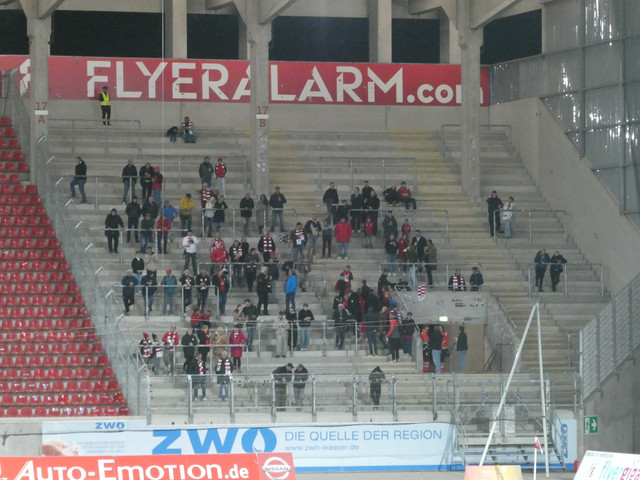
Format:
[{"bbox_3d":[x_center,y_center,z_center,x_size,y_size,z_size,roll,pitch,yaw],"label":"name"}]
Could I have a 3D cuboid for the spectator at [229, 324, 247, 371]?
[{"bbox_3d":[-3.083,4.003,138.666,0.584,1.706,0.400,0,-1,6],"label":"spectator"}]

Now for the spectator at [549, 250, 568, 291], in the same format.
[{"bbox_3d":[9.281,1.229,143.594,0.600,1.604,0.450,0,-1,-5],"label":"spectator"}]

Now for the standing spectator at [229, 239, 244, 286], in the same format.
[{"bbox_3d":[-3.173,0.915,141.032,0.550,1.777,0.380,0,-1,-9],"label":"standing spectator"}]

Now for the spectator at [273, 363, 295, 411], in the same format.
[{"bbox_3d":[-1.331,5.287,132.980,0.580,1.762,0.580,0,-1,-24],"label":"spectator"}]

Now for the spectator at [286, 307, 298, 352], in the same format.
[{"bbox_3d":[-1.053,3.377,140.545,0.377,1.684,0.360,0,-1,-10],"label":"spectator"}]

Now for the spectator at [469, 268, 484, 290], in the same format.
[{"bbox_3d":[5.976,1.916,140.980,0.530,1.773,0.420,0,-1,3],"label":"spectator"}]

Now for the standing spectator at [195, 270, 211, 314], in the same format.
[{"bbox_3d":[-4.450,1.969,140.036,0.560,1.704,0.420,0,-1,-3],"label":"standing spectator"}]

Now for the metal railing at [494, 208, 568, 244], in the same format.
[{"bbox_3d":[8.498,-0.508,148.922,3.160,1.339,0.100,0,-1,-17],"label":"metal railing"}]

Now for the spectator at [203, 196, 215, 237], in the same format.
[{"bbox_3d":[-4.423,-0.913,148.355,0.461,1.641,0.400,0,-1,-25],"label":"spectator"}]

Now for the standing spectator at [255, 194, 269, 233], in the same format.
[{"bbox_3d":[-2.316,-1.030,149.337,0.497,1.615,0.380,0,-1,8],"label":"standing spectator"}]

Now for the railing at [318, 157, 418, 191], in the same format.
[{"bbox_3d":[2.003,-2.720,151.315,4.203,1.267,0.100,0,-1,-17],"label":"railing"}]

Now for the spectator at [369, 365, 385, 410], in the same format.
[{"bbox_3d":[2.156,5.568,138.645,0.600,1.650,0.500,0,-1,-16],"label":"spectator"}]

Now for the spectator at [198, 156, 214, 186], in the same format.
[{"bbox_3d":[-4.635,-2.560,151.550,0.547,1.717,0.350,0,-1,-8],"label":"spectator"}]

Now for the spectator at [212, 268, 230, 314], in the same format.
[{"bbox_3d":[-3.692,1.939,137.894,0.560,1.715,0.420,0,-1,14],"label":"spectator"}]

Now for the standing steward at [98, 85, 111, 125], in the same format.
[{"bbox_3d":[-9.077,-5.665,156.324,0.507,1.649,0.380,0,-1,-14],"label":"standing steward"}]

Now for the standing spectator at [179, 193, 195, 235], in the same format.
[{"bbox_3d":[-5.215,-0.980,144.998,0.560,1.686,0.450,0,-1,-20],"label":"standing spectator"}]

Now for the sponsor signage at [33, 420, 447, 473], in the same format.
[{"bbox_3d":[-2.427,7.606,135.960,16.042,2.023,0.050,0,-1,-19],"label":"sponsor signage"}]

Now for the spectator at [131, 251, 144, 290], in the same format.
[{"bbox_3d":[-7.040,1.243,143.219,0.470,1.627,0.360,0,-1,-5],"label":"spectator"}]

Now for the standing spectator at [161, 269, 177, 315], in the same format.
[{"bbox_3d":[-5.797,2.001,141.854,0.578,1.807,0.400,0,-1,-3],"label":"standing spectator"}]

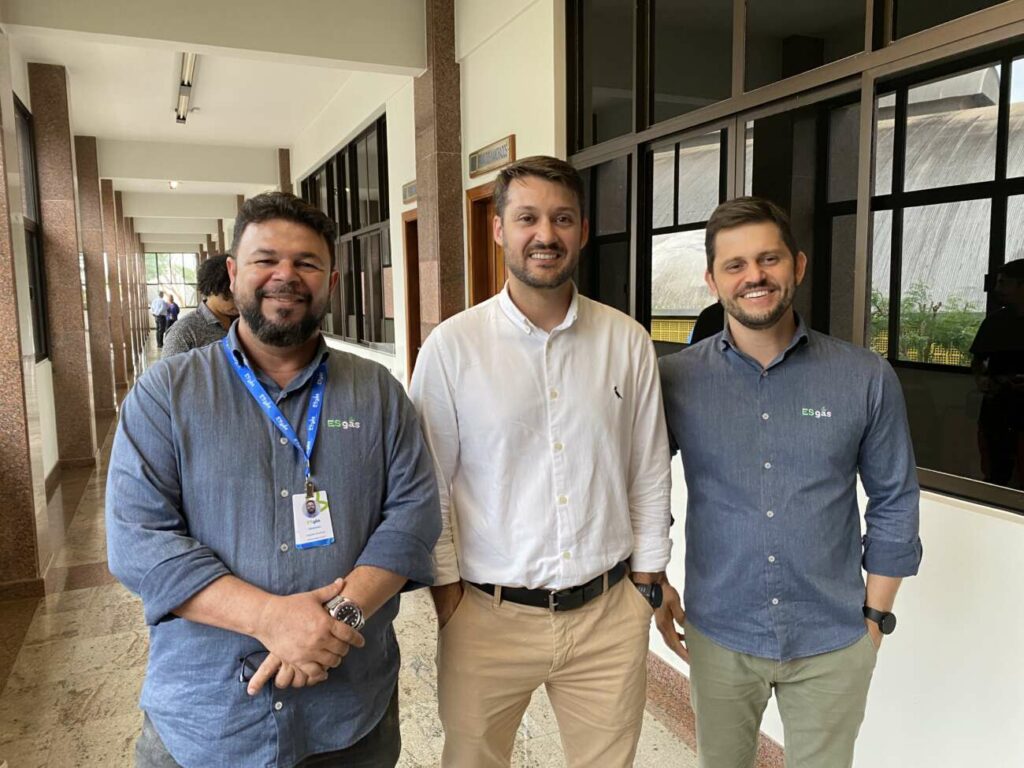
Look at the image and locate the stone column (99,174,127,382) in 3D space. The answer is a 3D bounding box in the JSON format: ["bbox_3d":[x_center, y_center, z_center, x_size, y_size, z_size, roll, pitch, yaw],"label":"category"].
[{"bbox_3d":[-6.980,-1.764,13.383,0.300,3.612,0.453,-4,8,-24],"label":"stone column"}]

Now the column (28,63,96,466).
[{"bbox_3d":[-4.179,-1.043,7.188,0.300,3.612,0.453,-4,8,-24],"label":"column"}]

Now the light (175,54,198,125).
[{"bbox_3d":[-3.176,-2.869,7.468,0.100,0.080,3.050,-4,8,-24],"label":"light"}]

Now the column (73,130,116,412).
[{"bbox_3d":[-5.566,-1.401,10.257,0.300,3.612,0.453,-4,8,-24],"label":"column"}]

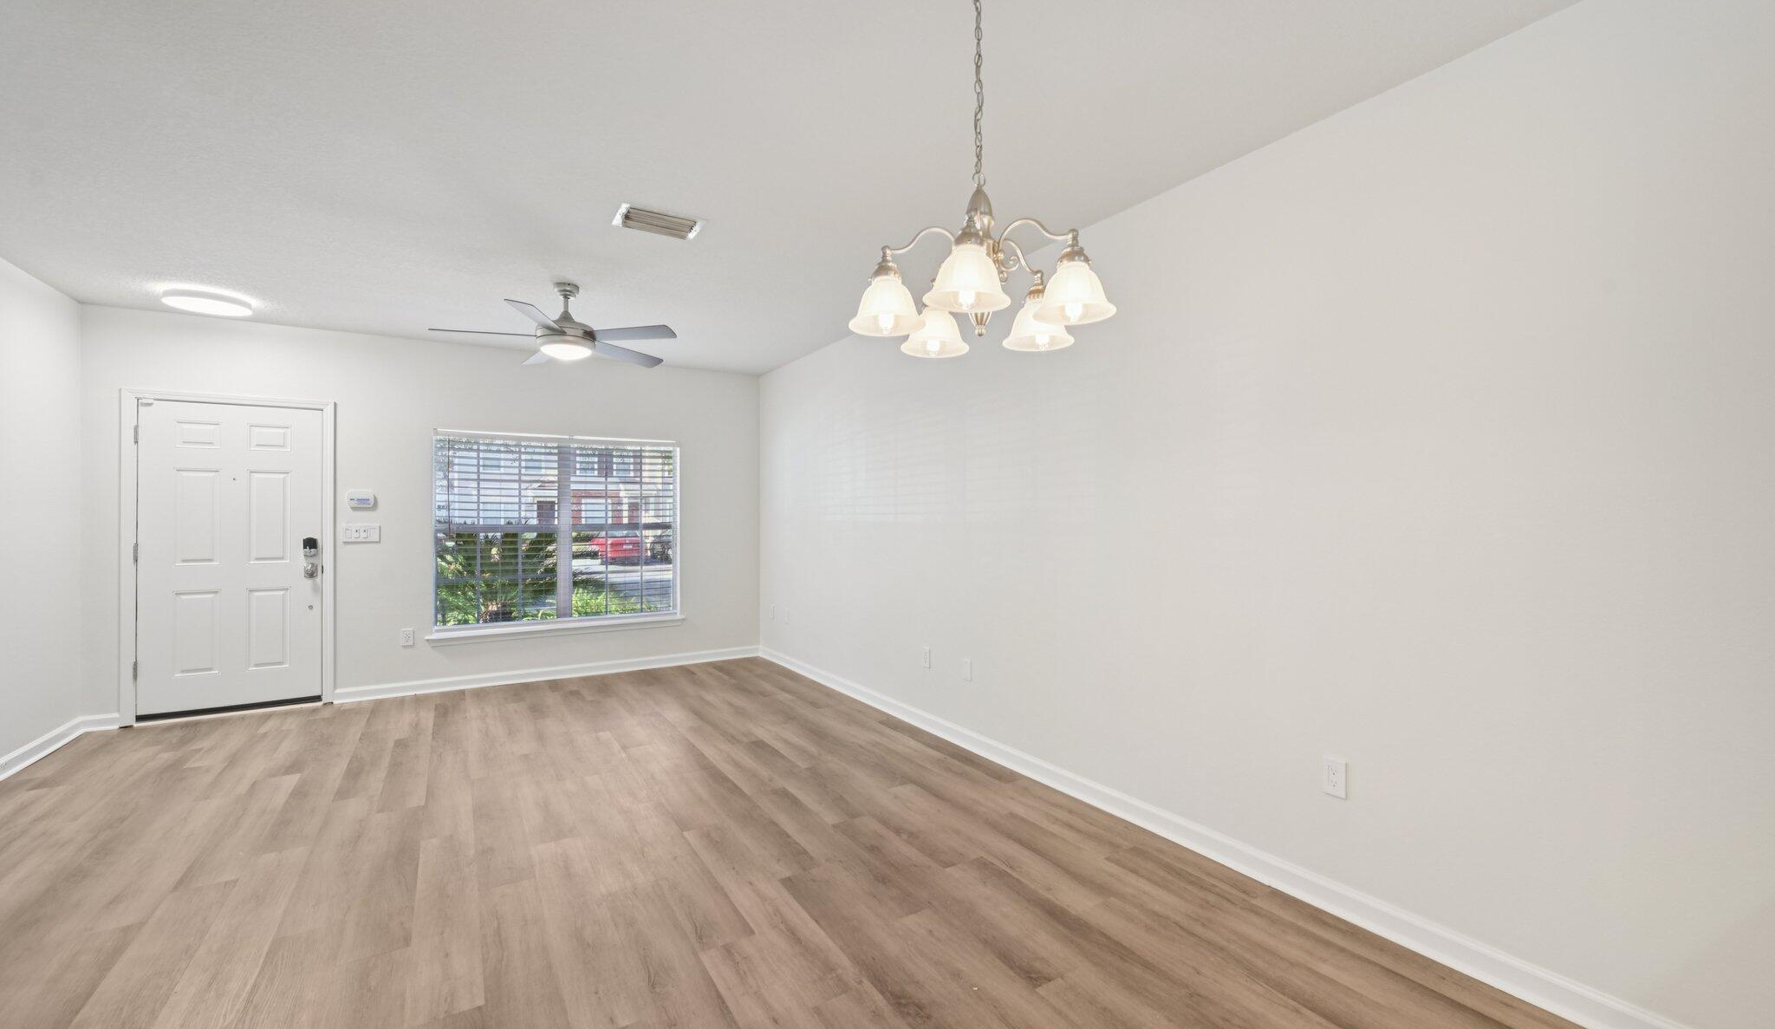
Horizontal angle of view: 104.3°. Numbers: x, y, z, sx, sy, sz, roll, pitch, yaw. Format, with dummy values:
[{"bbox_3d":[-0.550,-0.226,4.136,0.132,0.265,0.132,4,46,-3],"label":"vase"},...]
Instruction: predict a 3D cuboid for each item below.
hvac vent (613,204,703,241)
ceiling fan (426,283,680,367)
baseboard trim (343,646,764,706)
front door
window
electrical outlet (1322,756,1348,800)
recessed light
[{"bbox_3d":[-1.043,-1.323,3.159,0.367,0.022,0.251,0,0,-32],"label":"hvac vent"},{"bbox_3d":[-1.858,-1.110,3.999,1.300,0.437,1.300,0,0,-32],"label":"ceiling fan"},{"bbox_3d":[-2.577,1.300,5.772,3.183,0.108,0.018,0,0,-32],"label":"baseboard trim"},{"bbox_3d":[-4.404,0.276,4.661,0.917,2.030,0.045,0,0,-32],"label":"front door"},{"bbox_3d":[-2.686,0.127,5.761,1.856,1.531,0.110,0,0,-32],"label":"window"},{"bbox_3d":[1.493,0.879,2.302,0.008,0.115,0.071,0,0,-32],"label":"electrical outlet"},{"bbox_3d":[-4.199,-1.302,4.272,0.405,0.045,0.405,0,0,-32],"label":"recessed light"}]

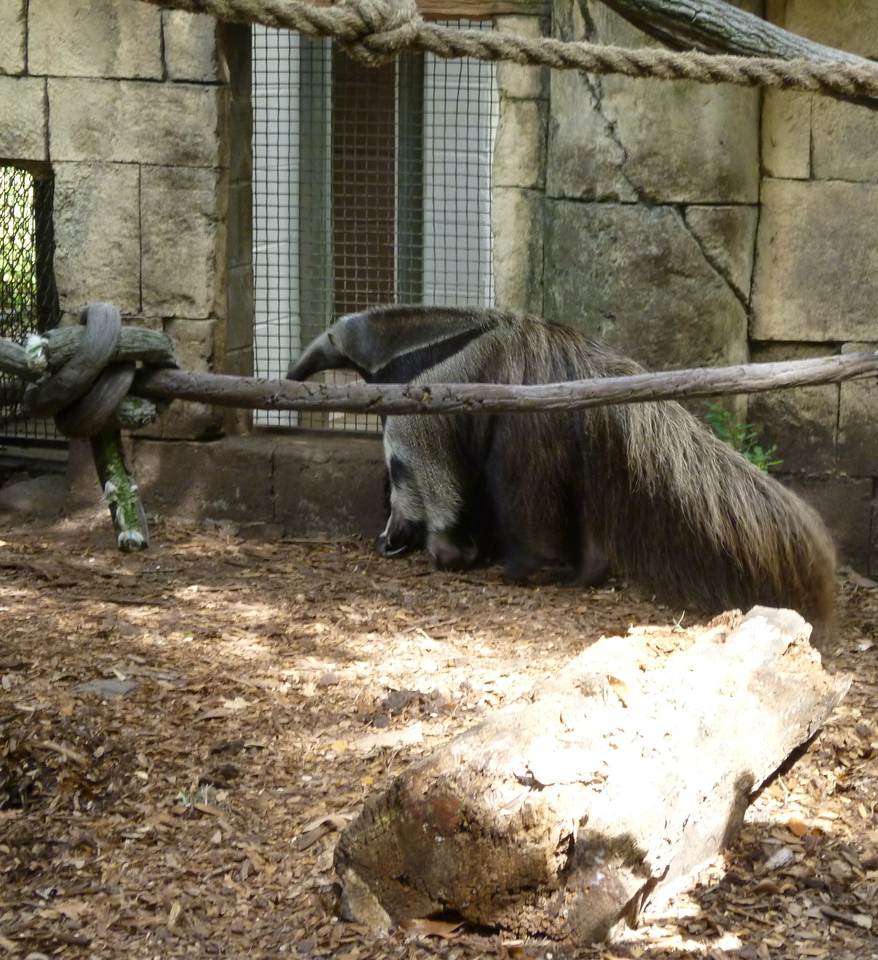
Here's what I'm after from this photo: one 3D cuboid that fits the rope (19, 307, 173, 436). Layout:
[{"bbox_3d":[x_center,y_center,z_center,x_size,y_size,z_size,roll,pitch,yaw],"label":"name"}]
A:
[{"bbox_3d":[-0.602,-0.194,5.950,0.255,0.225,0.170,0,12,0],"label":"rope"}]

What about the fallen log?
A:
[{"bbox_3d":[0.276,0.441,5.362,0.420,0.225,1.060,6,13,23],"label":"fallen log"}]

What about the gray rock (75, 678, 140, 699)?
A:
[{"bbox_3d":[-0.604,0.376,6.125,0.118,0.022,0.075,0,12,0],"label":"gray rock"}]

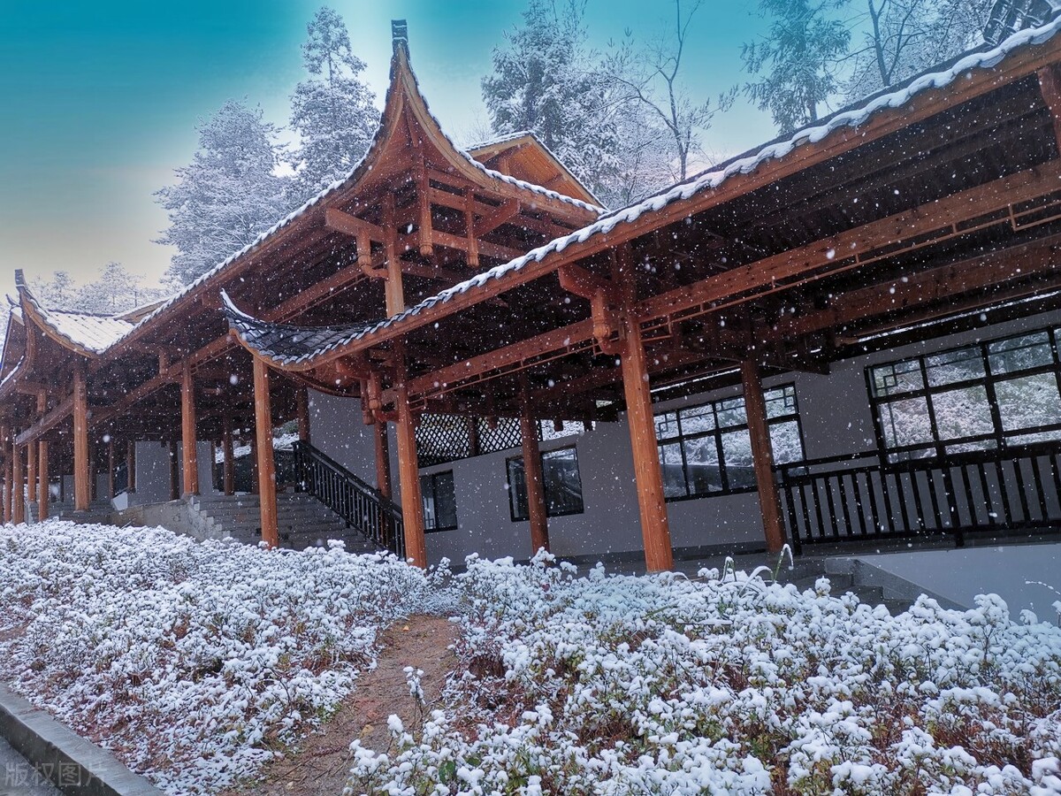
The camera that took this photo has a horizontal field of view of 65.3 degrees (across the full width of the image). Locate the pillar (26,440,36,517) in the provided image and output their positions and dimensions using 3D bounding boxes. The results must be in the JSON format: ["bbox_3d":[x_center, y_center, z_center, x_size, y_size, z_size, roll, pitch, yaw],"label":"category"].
[{"bbox_3d":[-16.995,2.662,28.208,0.250,2.768,0.250,3,-12,-45],"label":"pillar"}]

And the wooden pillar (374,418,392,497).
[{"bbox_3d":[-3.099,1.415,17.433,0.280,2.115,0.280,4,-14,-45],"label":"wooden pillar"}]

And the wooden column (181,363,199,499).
[{"bbox_3d":[-7.447,0.623,18.045,0.280,2.933,0.280,4,-14,-45],"label":"wooden column"}]

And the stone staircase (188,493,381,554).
[{"bbox_3d":[-4.498,2.305,15.385,2.250,1.500,3.000,3,-12,-45],"label":"stone staircase"}]

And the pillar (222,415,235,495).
[{"bbox_3d":[-8.237,1.559,22.457,0.280,2.397,0.280,4,-14,-45],"label":"pillar"}]

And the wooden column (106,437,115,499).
[{"bbox_3d":[-15.517,2.649,30.695,0.240,2.409,0.240,-15,-14,42],"label":"wooden column"}]

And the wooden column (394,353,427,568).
[{"bbox_3d":[-1.619,0.858,11.003,0.260,3.021,0.260,-15,-14,42],"label":"wooden column"}]

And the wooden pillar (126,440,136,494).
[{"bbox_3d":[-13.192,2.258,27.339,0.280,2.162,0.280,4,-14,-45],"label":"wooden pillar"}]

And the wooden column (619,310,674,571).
[{"bbox_3d":[1.279,0.416,9.383,0.280,3.027,0.280,4,-14,-45],"label":"wooden column"}]

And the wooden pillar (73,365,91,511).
[{"bbox_3d":[-11.282,0.961,20.784,0.290,3.769,0.290,3,-12,-45],"label":"wooden pillar"}]

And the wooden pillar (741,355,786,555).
[{"bbox_3d":[3.163,0.732,11.250,0.280,2.651,0.280,4,-14,-45],"label":"wooden pillar"}]

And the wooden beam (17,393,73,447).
[{"bbox_3d":[-13.817,0.735,23.465,0.250,0.420,5.608,3,-12,-45],"label":"wooden beam"}]

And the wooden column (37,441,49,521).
[{"bbox_3d":[-15.436,2.621,26.196,0.250,2.806,0.250,3,-12,-45],"label":"wooden column"}]

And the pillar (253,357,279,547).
[{"bbox_3d":[-4.983,1.109,15.566,0.280,4.089,0.280,4,-14,-45],"label":"pillar"}]

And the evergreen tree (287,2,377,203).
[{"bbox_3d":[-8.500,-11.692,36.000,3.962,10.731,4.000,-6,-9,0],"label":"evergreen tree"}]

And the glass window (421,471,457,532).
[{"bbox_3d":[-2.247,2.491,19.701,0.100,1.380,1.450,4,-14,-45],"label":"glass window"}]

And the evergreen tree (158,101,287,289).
[{"bbox_3d":[-14.108,-8.363,38.000,6.171,10.677,6.000,-6,-9,0],"label":"evergreen tree"}]

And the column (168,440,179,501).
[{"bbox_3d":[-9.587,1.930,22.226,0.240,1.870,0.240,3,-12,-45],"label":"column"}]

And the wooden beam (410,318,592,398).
[{"bbox_3d":[-0.430,-0.525,11.141,0.190,0.250,4.000,4,-14,-45],"label":"wooden beam"}]

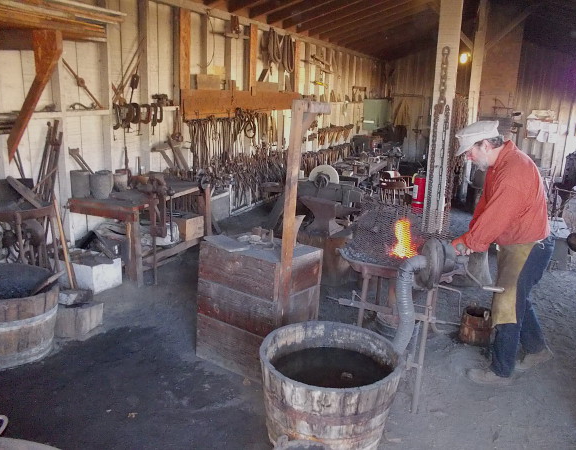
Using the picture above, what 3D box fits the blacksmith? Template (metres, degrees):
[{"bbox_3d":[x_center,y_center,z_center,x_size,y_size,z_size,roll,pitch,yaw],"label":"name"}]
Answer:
[{"bbox_3d":[1.335,0.185,3.150,0.660,1.600,0.500,-2,16,-15],"label":"blacksmith"}]

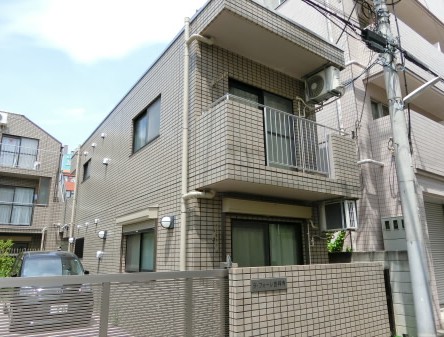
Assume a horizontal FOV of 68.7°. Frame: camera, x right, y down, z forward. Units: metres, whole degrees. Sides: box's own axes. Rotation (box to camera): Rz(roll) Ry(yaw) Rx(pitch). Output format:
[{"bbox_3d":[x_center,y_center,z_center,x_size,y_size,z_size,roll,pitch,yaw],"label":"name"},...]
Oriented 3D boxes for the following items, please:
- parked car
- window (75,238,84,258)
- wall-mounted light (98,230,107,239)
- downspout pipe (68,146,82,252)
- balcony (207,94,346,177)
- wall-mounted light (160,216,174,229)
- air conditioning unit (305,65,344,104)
[{"bbox_3d":[-4.605,3.023,8.430,1.660,1.630,3.950,9,-18,-34],"label":"parked car"},{"bbox_3d":[-4.814,2.724,11.080,0.120,0.660,1.100,9,-18,-34],"label":"window"},{"bbox_3d":[-3.198,1.788,8.711,0.190,0.220,0.210,9,-18,-34],"label":"wall-mounted light"},{"bbox_3d":[-5.674,1.851,12.335,0.090,5.650,0.090,9,-18,-34],"label":"downspout pipe"},{"bbox_3d":[1.109,-0.170,5.788,3.120,1.270,0.820,10,-18,-34],"label":"balcony"},{"bbox_3d":[-0.959,0.943,5.644,0.190,0.220,0.210,9,-18,-34],"label":"wall-mounted light"},{"bbox_3d":[2.170,-1.765,6.968,0.280,0.540,0.720,9,-18,-34],"label":"air conditioning unit"}]

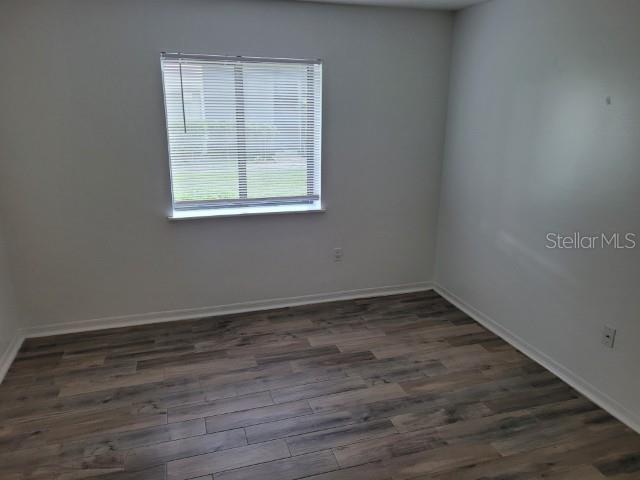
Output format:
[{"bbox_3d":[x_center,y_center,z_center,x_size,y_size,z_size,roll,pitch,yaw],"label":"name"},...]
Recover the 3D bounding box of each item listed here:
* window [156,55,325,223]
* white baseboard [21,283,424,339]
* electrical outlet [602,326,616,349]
[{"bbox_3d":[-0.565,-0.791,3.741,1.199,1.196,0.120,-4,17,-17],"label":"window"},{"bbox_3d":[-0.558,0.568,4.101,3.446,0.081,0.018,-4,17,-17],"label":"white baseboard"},{"bbox_3d":[1.657,0.560,2.768,0.012,0.116,0.074,-4,17,-17],"label":"electrical outlet"}]

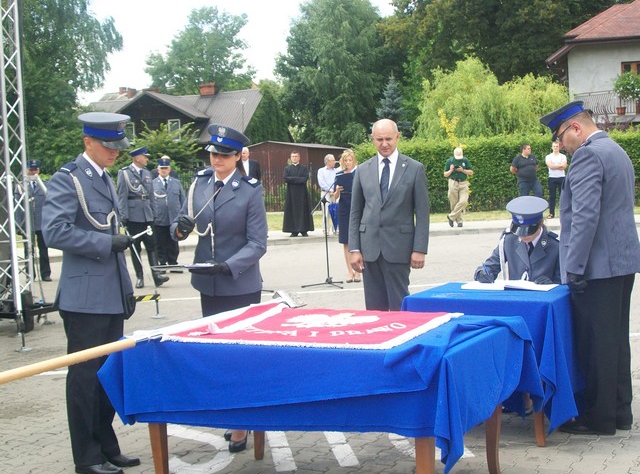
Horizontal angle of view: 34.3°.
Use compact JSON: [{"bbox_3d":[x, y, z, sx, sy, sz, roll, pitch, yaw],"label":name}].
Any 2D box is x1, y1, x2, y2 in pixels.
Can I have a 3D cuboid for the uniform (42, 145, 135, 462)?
[{"bbox_3d":[-1.202,0.378,5.397,0.410,1.600,0.520,-1,4,25],"label":"uniform"}]

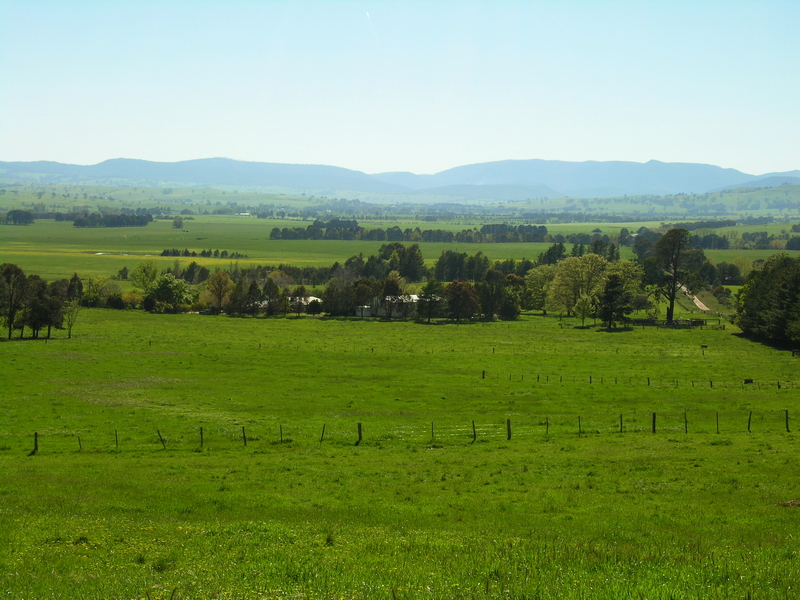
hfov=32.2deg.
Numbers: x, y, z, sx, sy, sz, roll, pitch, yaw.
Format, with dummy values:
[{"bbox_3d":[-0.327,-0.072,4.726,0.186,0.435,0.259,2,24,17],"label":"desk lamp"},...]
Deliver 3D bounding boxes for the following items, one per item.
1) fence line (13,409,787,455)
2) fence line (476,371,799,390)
[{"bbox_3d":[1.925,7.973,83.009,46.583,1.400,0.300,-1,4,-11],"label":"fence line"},{"bbox_3d":[31.487,11.258,193.006,49.048,1.350,0.300,3,5,37],"label":"fence line"}]

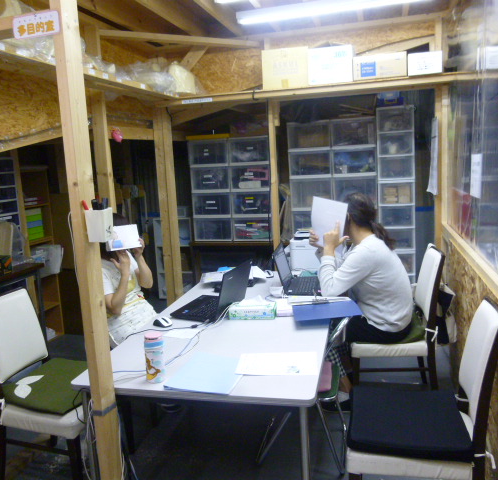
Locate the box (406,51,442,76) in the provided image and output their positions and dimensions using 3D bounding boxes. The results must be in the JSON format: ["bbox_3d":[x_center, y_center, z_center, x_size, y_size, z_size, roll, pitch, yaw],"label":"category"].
[{"bbox_3d":[1.132,-1.117,2.982,0.198,0.130,0.200,0,9,17],"label":"box"}]

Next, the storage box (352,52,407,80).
[{"bbox_3d":[0.974,-1.268,3.448,0.375,0.164,0.280,0,9,16],"label":"storage box"}]

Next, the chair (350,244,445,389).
[{"bbox_3d":[0.854,0.508,2.719,0.510,0.920,0.440,-1,9,12],"label":"chair"}]

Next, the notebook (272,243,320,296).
[{"bbox_3d":[0.323,0.168,2.734,0.305,0.238,0.355,-1,9,12],"label":"notebook"}]

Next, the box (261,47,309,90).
[{"bbox_3d":[0.280,-1.179,3.246,0.315,0.257,0.240,0,9,17],"label":"box"}]

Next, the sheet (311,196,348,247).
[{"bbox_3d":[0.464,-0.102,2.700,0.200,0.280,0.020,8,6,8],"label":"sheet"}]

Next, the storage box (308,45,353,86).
[{"bbox_3d":[0.569,-1.168,3.151,0.285,0.230,0.220,0,9,17],"label":"storage box"}]

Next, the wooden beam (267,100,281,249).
[{"bbox_3d":[0.224,-0.118,3.750,0.045,1.950,0.088,0,9,16],"label":"wooden beam"}]

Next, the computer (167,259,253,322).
[{"bbox_3d":[-0.197,0.258,2.476,0.330,0.244,0.367,1,10,24],"label":"computer"}]

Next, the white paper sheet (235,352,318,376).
[{"bbox_3d":[0.111,0.473,1.776,0.295,0.004,0.208,-2,9,5],"label":"white paper sheet"}]

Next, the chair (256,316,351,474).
[{"bbox_3d":[0.295,0.691,2.374,0.490,0.780,0.450,0,9,16],"label":"chair"}]

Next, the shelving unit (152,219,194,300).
[{"bbox_3d":[-0.815,0.203,5.311,0.425,0.900,0.290,-2,9,10],"label":"shelving unit"}]

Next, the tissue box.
[{"bbox_3d":[0.025,0.361,2.350,0.230,0.056,0.114,-1,9,9],"label":"tissue box"}]

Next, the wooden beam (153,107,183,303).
[{"bbox_3d":[-0.674,-0.124,3.998,0.115,1.970,0.090,0,9,16],"label":"wooden beam"}]

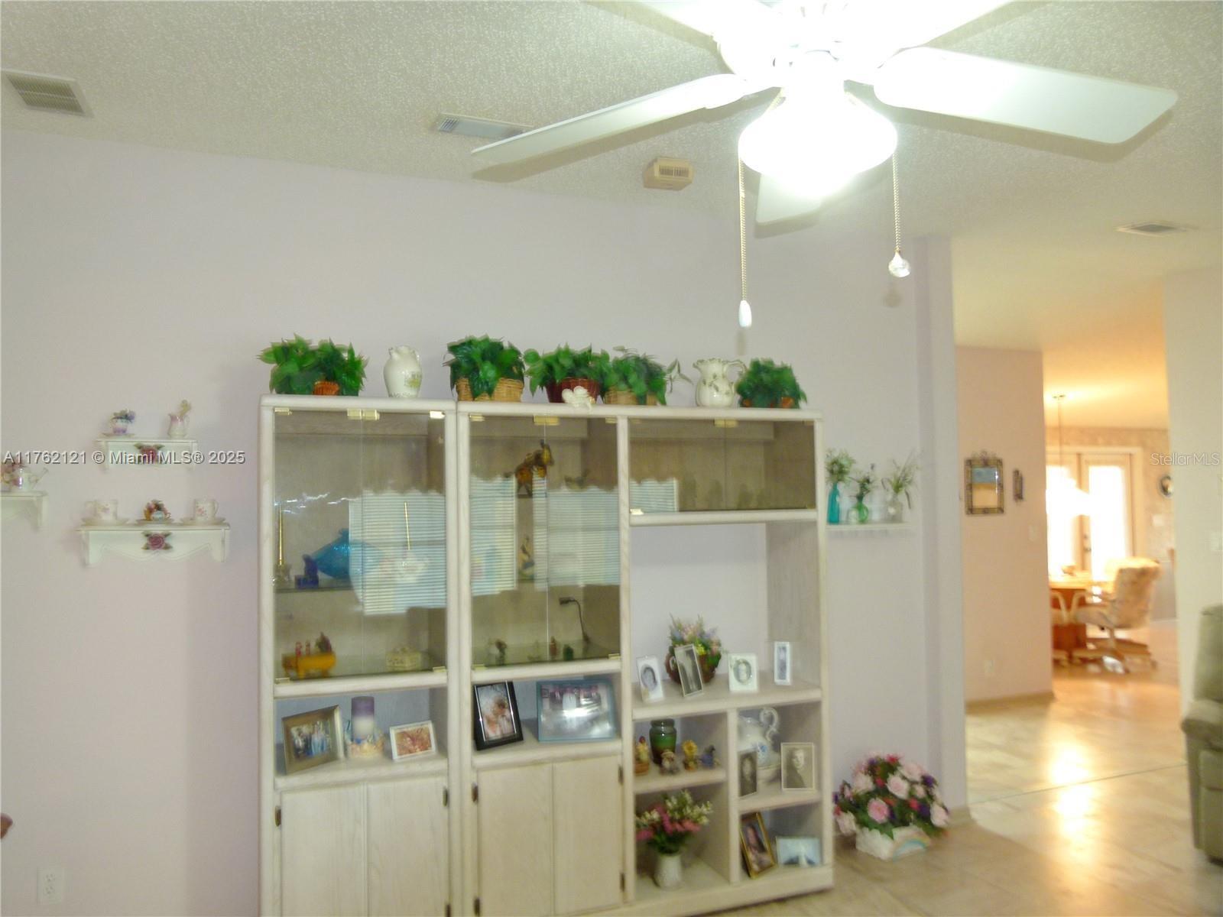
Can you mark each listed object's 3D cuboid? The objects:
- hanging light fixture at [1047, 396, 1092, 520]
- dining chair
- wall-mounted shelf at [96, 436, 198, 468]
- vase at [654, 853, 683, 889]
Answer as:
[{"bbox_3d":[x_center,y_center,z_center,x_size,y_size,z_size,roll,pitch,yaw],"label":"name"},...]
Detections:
[{"bbox_3d":[4.224,-0.015,8.312,0.510,1.130,0.510,0,-2,-20],"label":"hanging light fixture"},{"bbox_3d":[4.511,1.353,7.934,0.570,0.940,0.620,0,-2,-18],"label":"dining chair"},{"bbox_3d":[-1.525,-0.019,2.919,0.290,0.098,0.120,0,-3,-22],"label":"wall-mounted shelf"},{"bbox_3d":[0.224,1.596,3.466,0.108,0.130,0.108,-1,-2,0],"label":"vase"}]

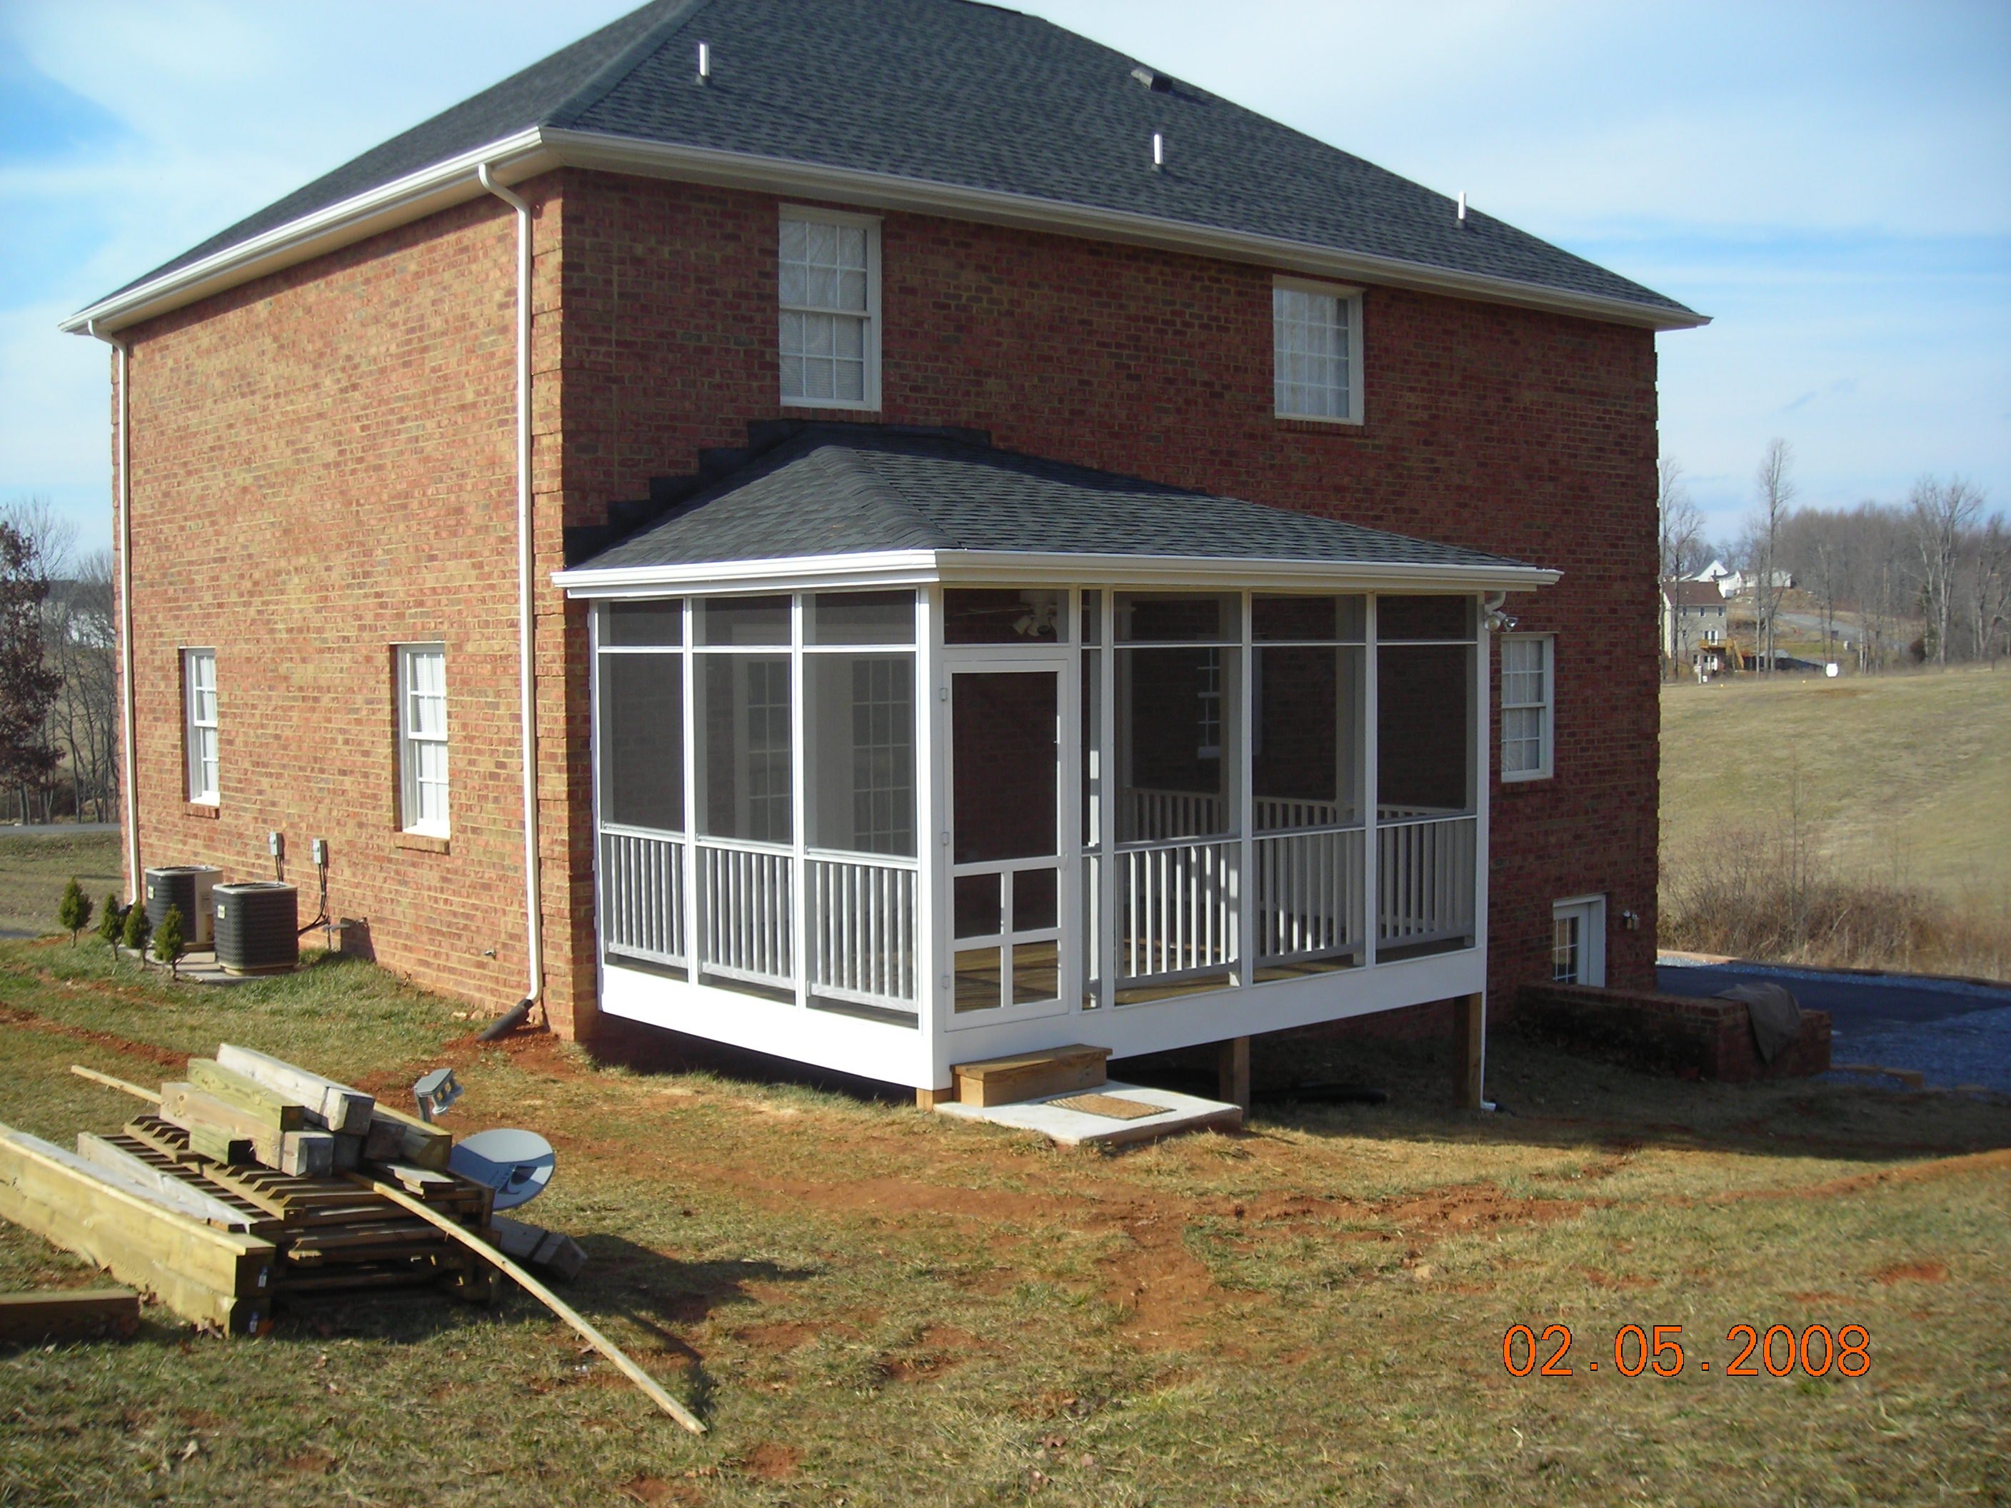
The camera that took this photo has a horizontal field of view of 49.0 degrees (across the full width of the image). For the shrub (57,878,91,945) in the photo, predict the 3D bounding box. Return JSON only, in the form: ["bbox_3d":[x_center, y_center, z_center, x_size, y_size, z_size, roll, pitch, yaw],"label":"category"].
[{"bbox_3d":[-7.987,1.351,18.898,0.300,0.600,0.300,-3,4,-40],"label":"shrub"}]

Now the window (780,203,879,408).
[{"bbox_3d":[-1.271,-3.193,15.886,0.920,1.450,0.120,-3,4,-40],"label":"window"}]

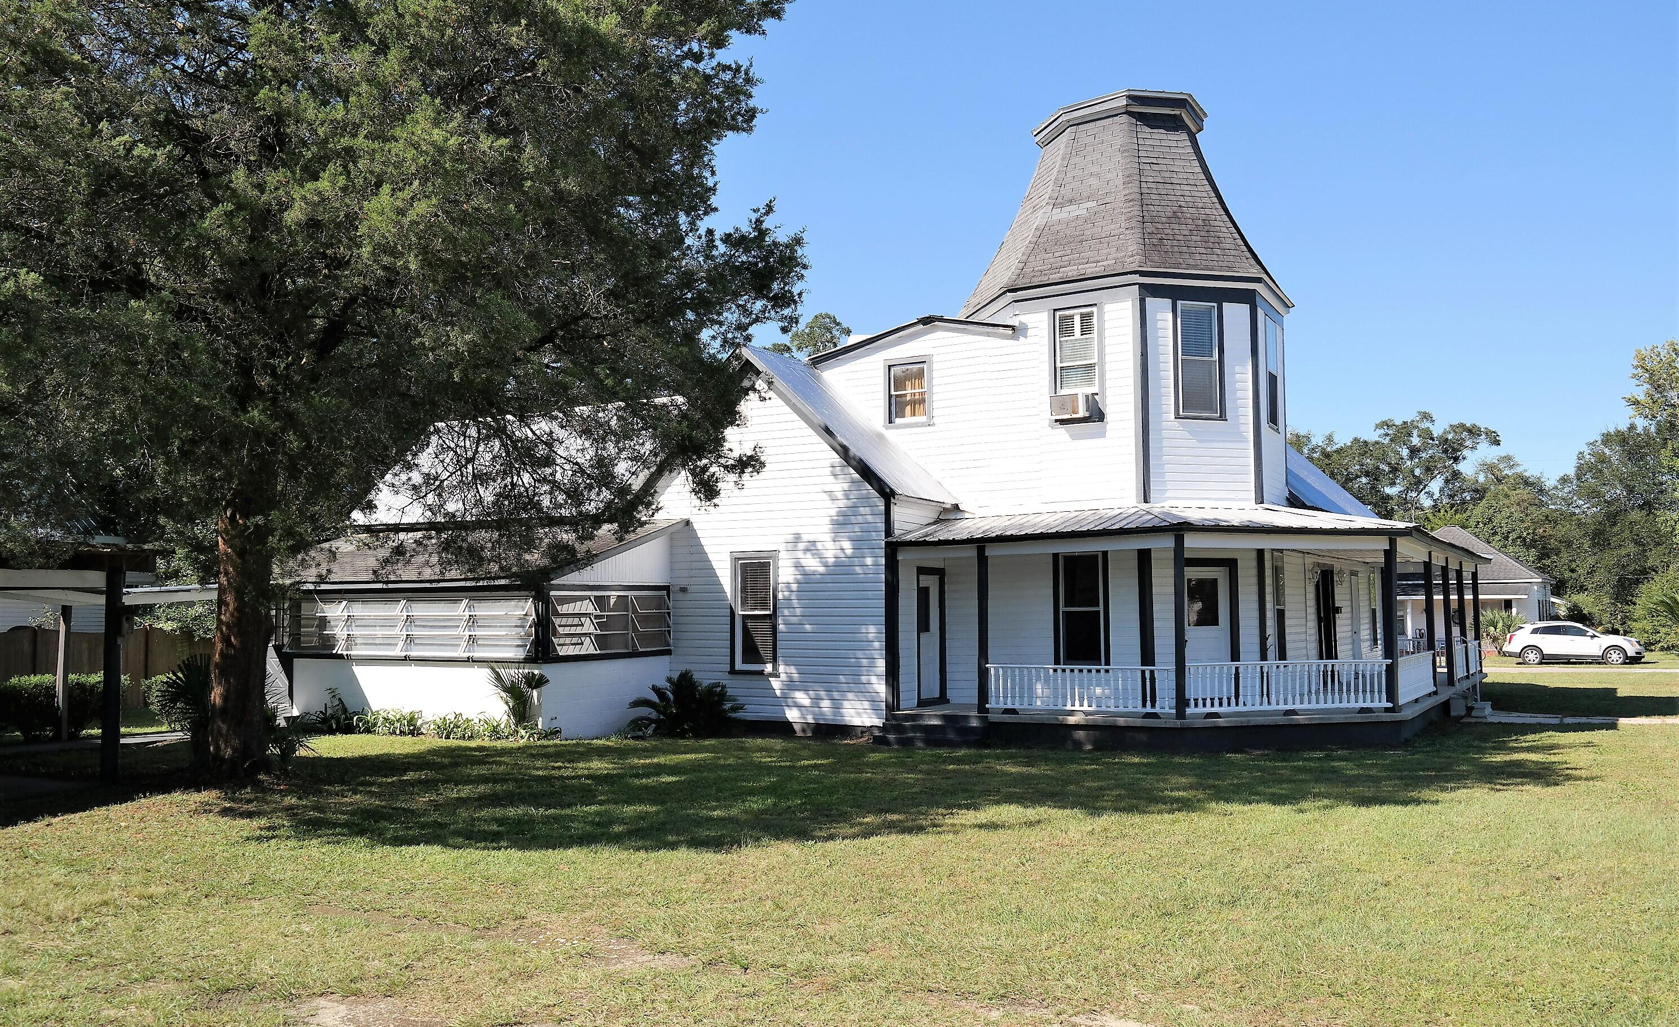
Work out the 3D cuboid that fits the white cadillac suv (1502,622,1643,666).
[{"bbox_3d":[28.650,5.054,49.323,4.830,1.670,1.910,-2,-5,25],"label":"white cadillac suv"}]

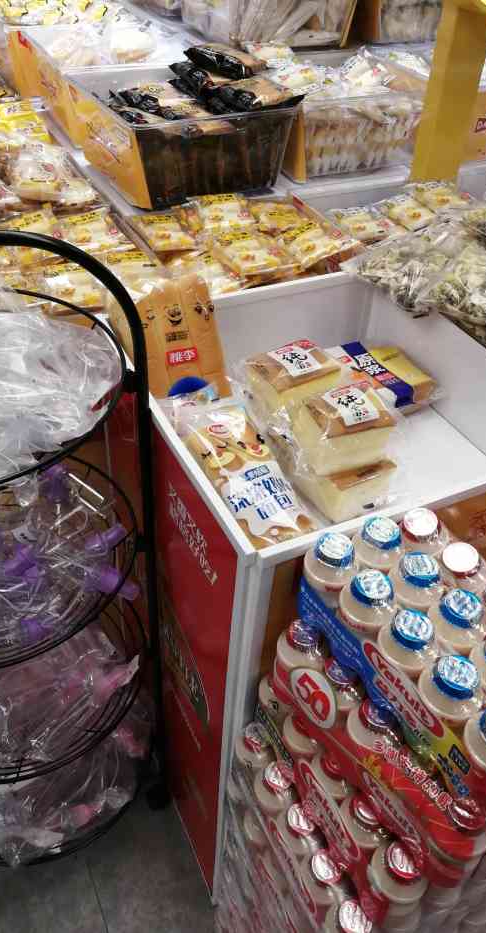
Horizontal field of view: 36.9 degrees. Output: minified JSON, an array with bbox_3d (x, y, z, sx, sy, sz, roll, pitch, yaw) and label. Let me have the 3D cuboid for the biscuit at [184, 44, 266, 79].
[{"bbox_3d":[-0.033,-0.617,1.115,0.116,0.030,0.066,15,43,12],"label":"biscuit"}]

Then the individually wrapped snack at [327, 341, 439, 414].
[{"bbox_3d":[0.184,-0.122,1.002,0.113,0.042,0.119,-16,46,-21],"label":"individually wrapped snack"}]

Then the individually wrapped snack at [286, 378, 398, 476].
[{"bbox_3d":[0.112,-0.039,0.819,0.091,0.054,0.075,-14,45,-19],"label":"individually wrapped snack"}]

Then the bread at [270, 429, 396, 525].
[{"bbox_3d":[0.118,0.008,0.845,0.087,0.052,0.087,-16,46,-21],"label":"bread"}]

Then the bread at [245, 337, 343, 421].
[{"bbox_3d":[0.062,-0.099,0.881,0.098,0.054,0.075,-16,46,-21],"label":"bread"}]

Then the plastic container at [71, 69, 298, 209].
[{"bbox_3d":[-0.094,-0.550,1.199,0.275,0.133,0.275,-16,46,-21],"label":"plastic container"}]

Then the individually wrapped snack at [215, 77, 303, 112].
[{"bbox_3d":[0.023,-0.572,1.109,0.116,0.030,0.069,-16,46,-21],"label":"individually wrapped snack"}]

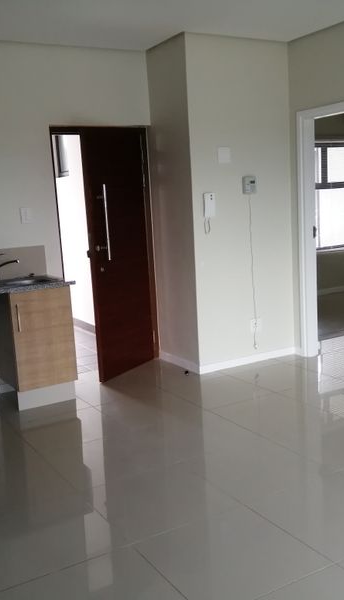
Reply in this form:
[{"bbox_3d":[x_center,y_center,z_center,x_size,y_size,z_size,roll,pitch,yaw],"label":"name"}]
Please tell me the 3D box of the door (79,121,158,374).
[{"bbox_3d":[-0.435,-0.394,5.207,0.045,2.031,0.853,2,10,31],"label":"door"}]

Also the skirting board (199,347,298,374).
[{"bbox_3d":[0.691,0.535,5.336,1.060,0.066,0.017,-8,10,-30],"label":"skirting board"}]

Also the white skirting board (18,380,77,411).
[{"bbox_3d":[-0.923,0.701,4.452,0.441,0.161,0.018,-8,10,-30],"label":"white skirting board"}]

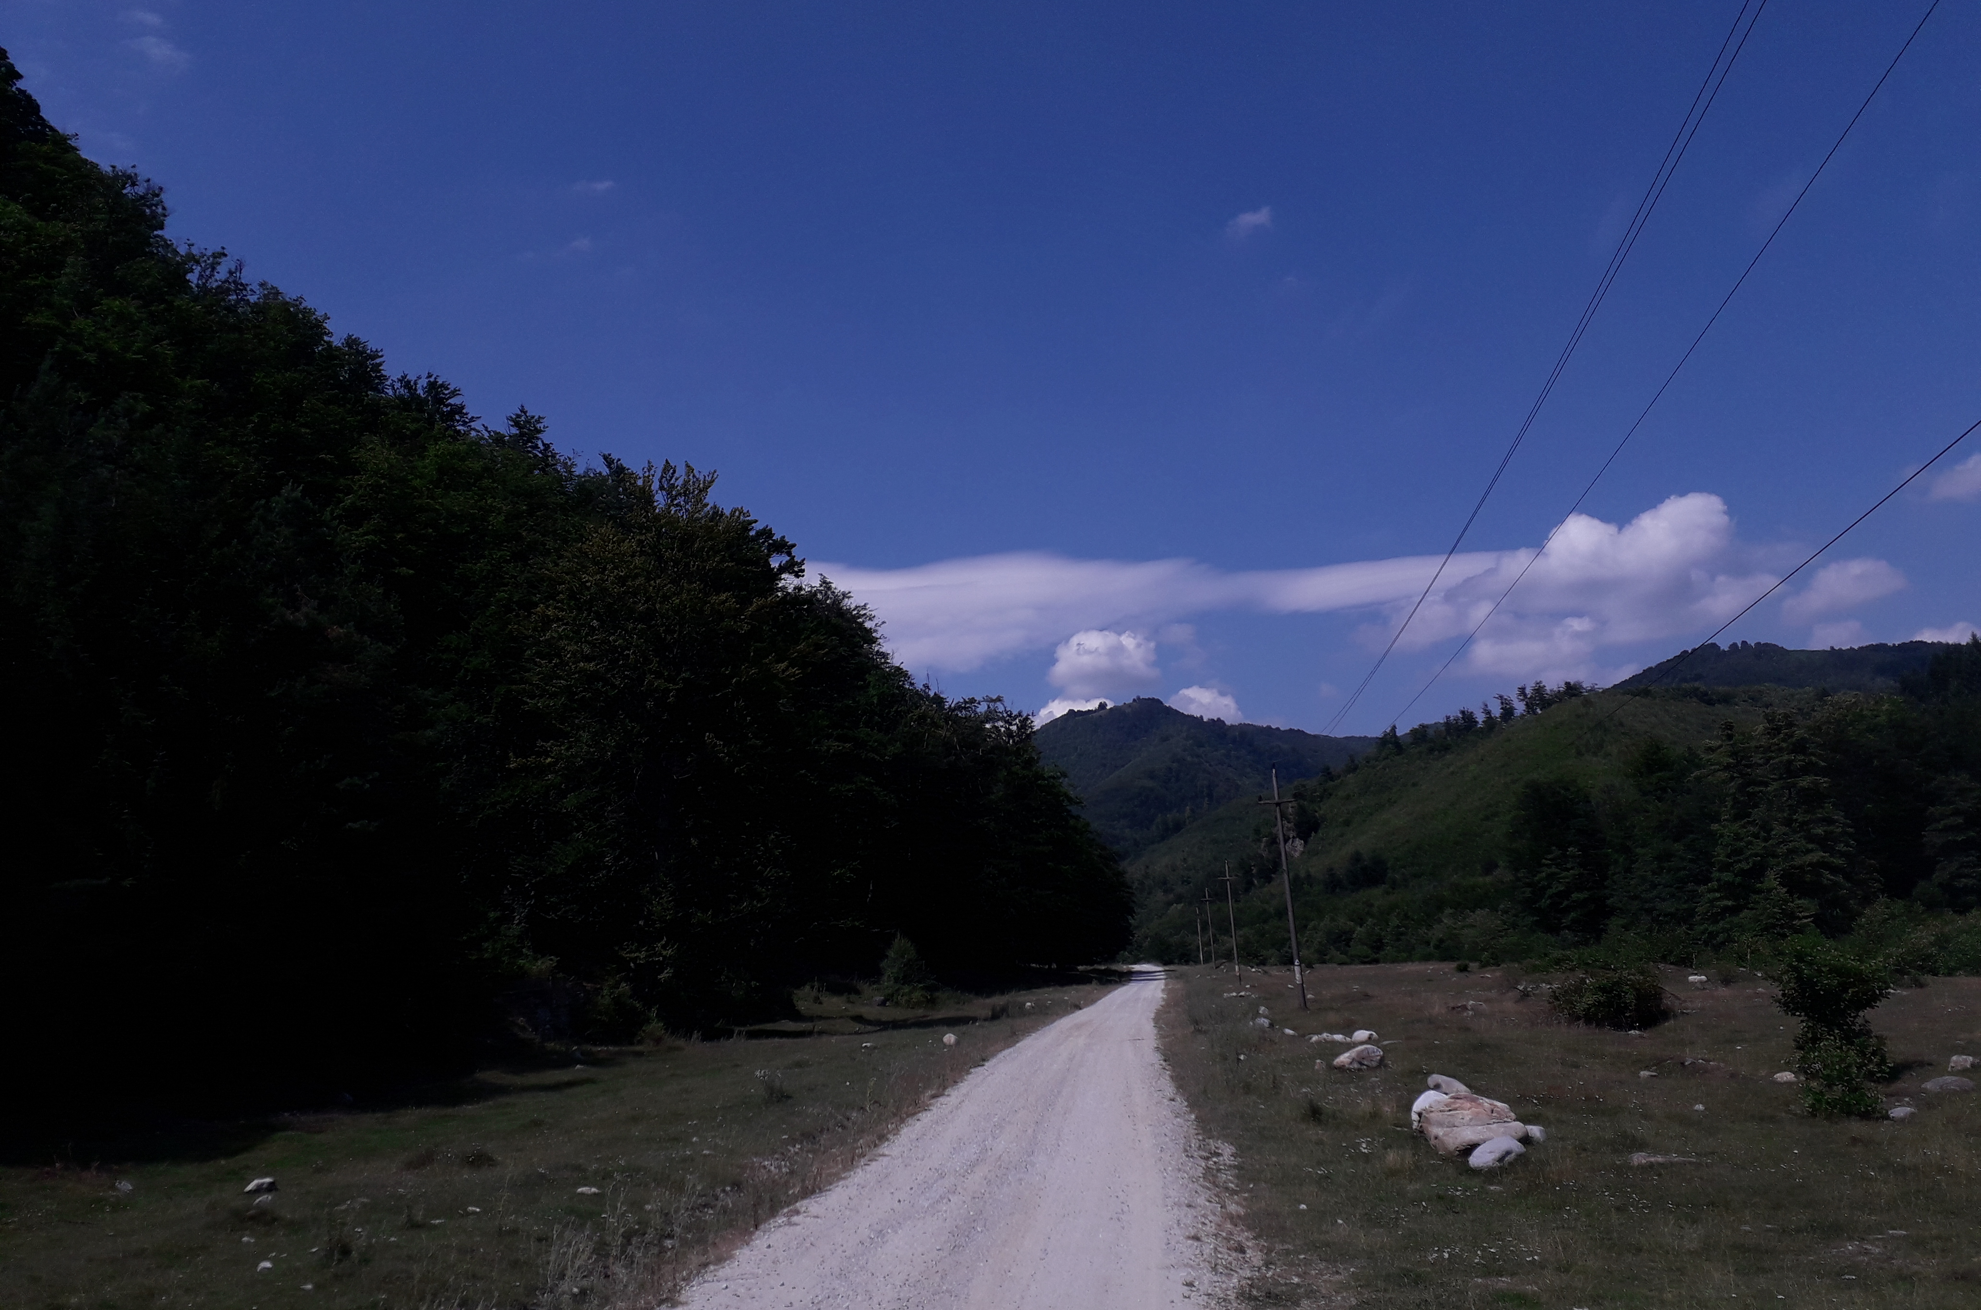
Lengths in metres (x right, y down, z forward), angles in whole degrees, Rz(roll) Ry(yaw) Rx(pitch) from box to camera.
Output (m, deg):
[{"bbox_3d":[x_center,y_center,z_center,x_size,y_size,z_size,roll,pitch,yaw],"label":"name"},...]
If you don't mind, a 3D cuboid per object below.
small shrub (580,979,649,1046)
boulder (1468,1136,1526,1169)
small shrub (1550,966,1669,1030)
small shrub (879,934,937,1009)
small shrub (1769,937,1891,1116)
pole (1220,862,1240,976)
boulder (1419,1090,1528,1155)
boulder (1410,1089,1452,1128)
[{"bbox_3d":[-8.398,8.010,34.789,1.400,1.350,1.300,1,-11,-13],"label":"small shrub"},{"bbox_3d":[3.887,3.803,11.885,0.430,0.240,0.320,-5,-12,17],"label":"boulder"},{"bbox_3d":[12.592,6.975,31.550,2.300,1.200,2.000,-6,-12,21],"label":"small shrub"},{"bbox_3d":[-2.701,10.444,51.098,1.800,2.300,1.800,-1,-11,-3],"label":"small shrub"},{"bbox_3d":[8.133,3.622,15.114,1.100,1.650,1.000,-7,-12,27],"label":"small shrub"},{"bbox_3d":[13.940,15.280,88.552,1.150,7.000,0.250,-6,-11,6],"label":"pole"},{"bbox_3d":[3.991,3.877,12.820,0.880,0.450,0.700,-5,-12,16],"label":"boulder"},{"bbox_3d":[4.041,4.171,14.087,0.380,0.360,0.450,-4,-11,15],"label":"boulder"}]

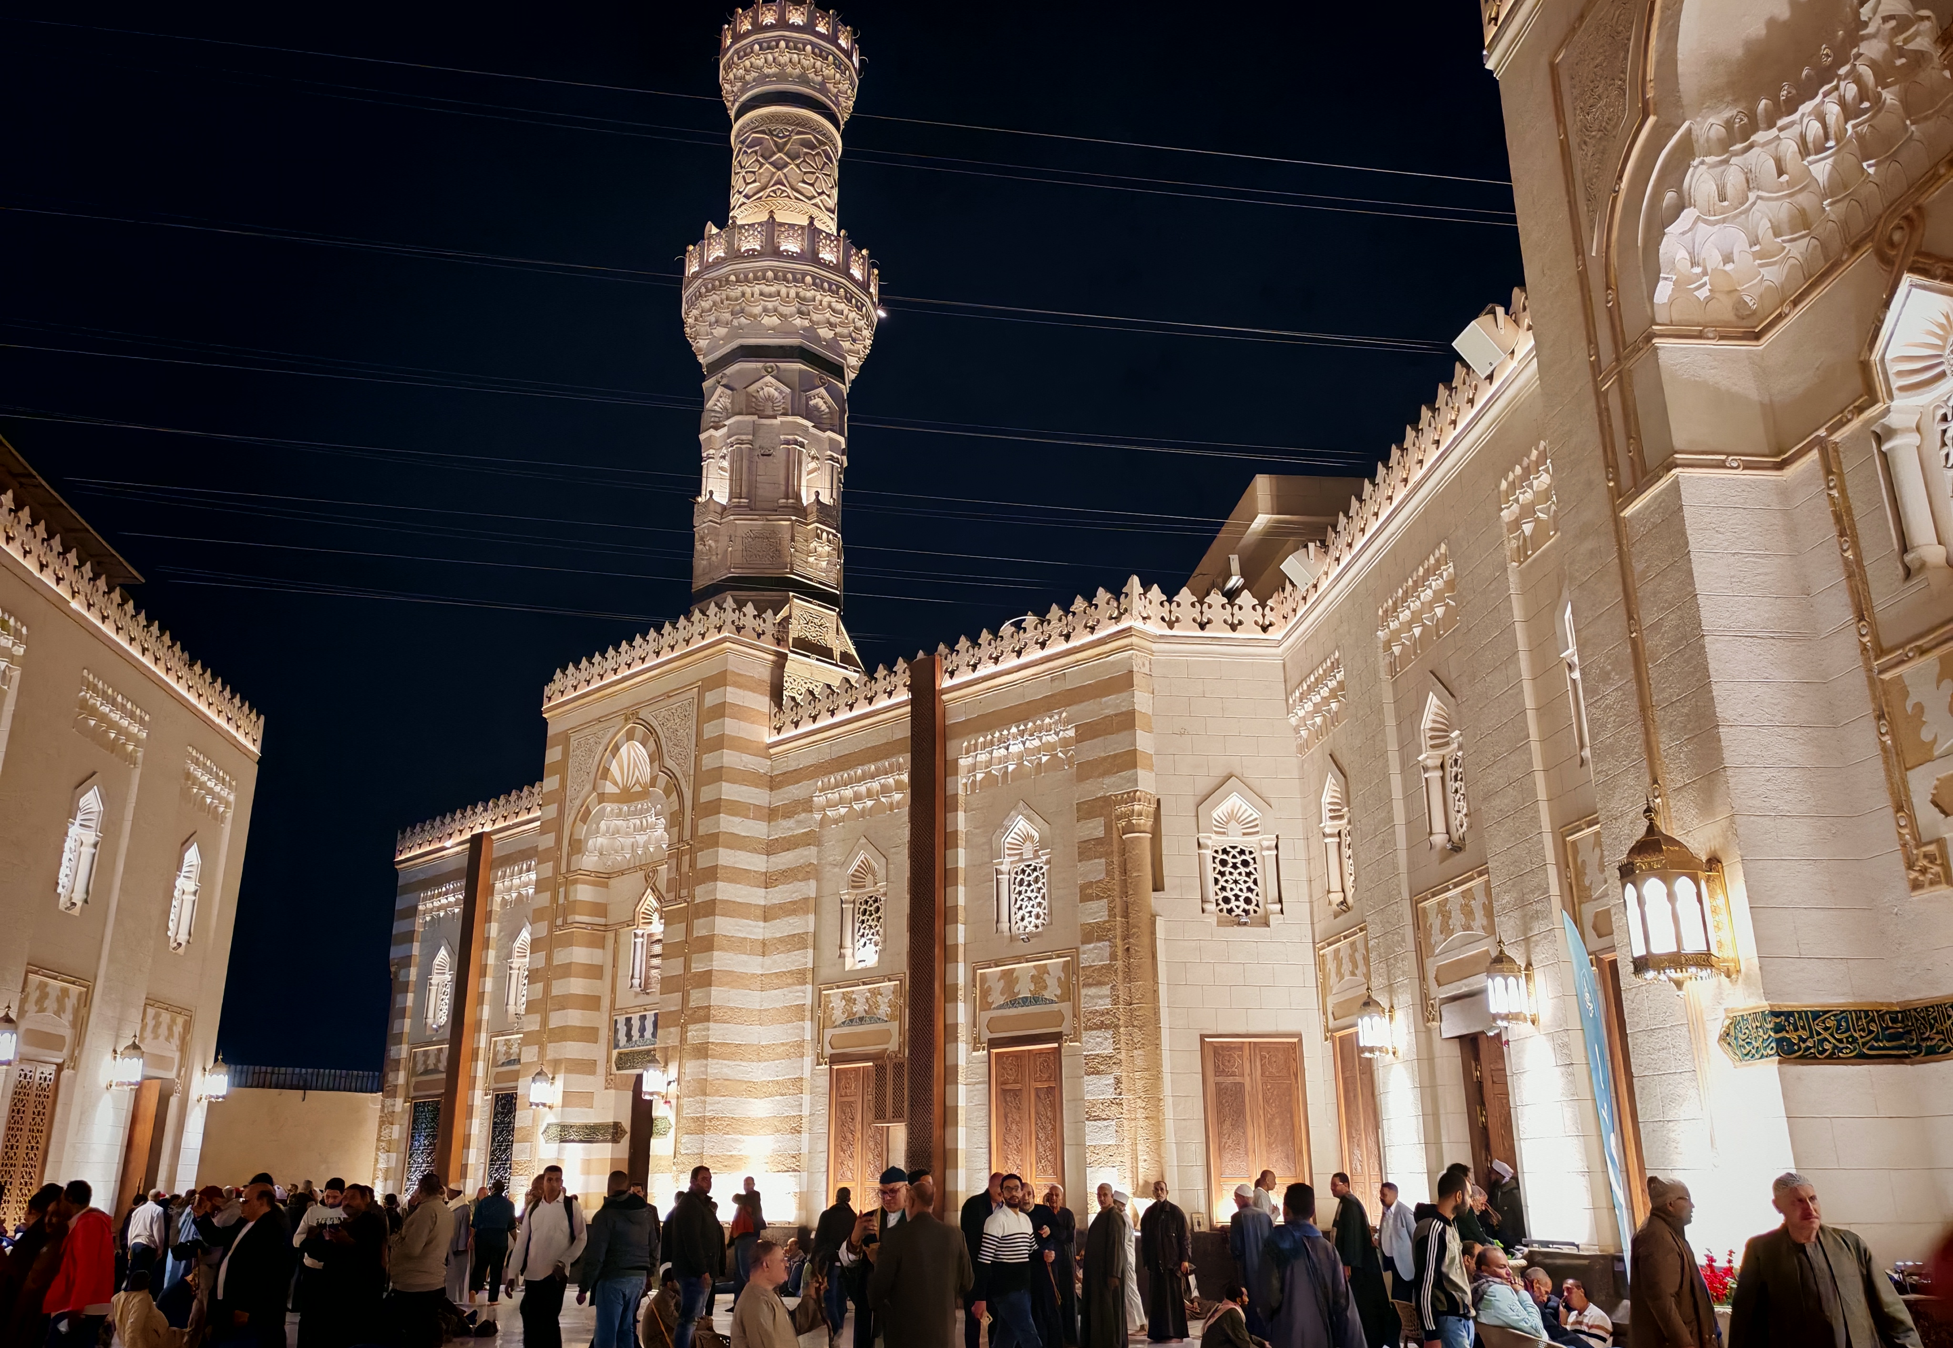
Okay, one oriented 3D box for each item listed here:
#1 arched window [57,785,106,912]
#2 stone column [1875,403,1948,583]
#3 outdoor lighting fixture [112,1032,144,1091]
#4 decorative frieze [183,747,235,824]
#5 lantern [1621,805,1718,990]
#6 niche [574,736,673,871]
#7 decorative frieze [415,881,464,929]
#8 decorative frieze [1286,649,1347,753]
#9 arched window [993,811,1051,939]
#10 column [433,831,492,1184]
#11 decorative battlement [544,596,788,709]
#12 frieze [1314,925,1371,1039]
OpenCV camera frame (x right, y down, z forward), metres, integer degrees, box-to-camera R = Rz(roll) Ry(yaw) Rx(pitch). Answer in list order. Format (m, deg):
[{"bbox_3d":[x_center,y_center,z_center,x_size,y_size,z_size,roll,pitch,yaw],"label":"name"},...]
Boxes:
[{"bbox_3d":[-12.873,2.448,21.835,0.263,1.903,1.134,2,-19,-6],"label":"arched window"},{"bbox_3d":[6.239,-1.187,10.040,0.300,1.140,0.300,2,-19,-6],"label":"stone column"},{"bbox_3d":[-12.541,5.744,22.541,0.425,0.790,0.385,2,-19,-6],"label":"outdoor lighting fixture"},{"bbox_3d":[-14.050,2.112,27.745,0.220,0.950,2.300,2,-19,-6],"label":"decorative frieze"},{"bbox_3d":[4.763,1.521,10.542,0.600,1.360,0.600,2,-19,-6],"label":"lantern"},{"bbox_3d":[-6.682,2.539,30.792,3.300,2.400,0.850,-18,-25,42],"label":"niche"},{"bbox_3d":[-12.479,5.334,35.326,2.227,0.800,0.253,-18,-25,42],"label":"decorative frieze"},{"bbox_3d":[4.707,0.442,20.924,0.253,0.860,2.176,2,-19,-6],"label":"decorative frieze"},{"bbox_3d":[0.772,3.268,24.297,1.220,2.020,0.250,-18,-25,42],"label":"arched window"},{"bbox_3d":[-11.831,8.324,35.068,0.570,9.350,0.280,-18,-25,42],"label":"column"},{"bbox_3d":[-6.574,-0.199,31.845,6.600,0.830,1.500,-18,-25,42],"label":"decorative battlement"},{"bbox_3d":[5.191,4.385,21.609,0.130,1.400,2.150,2,-19,-6],"label":"frieze"}]

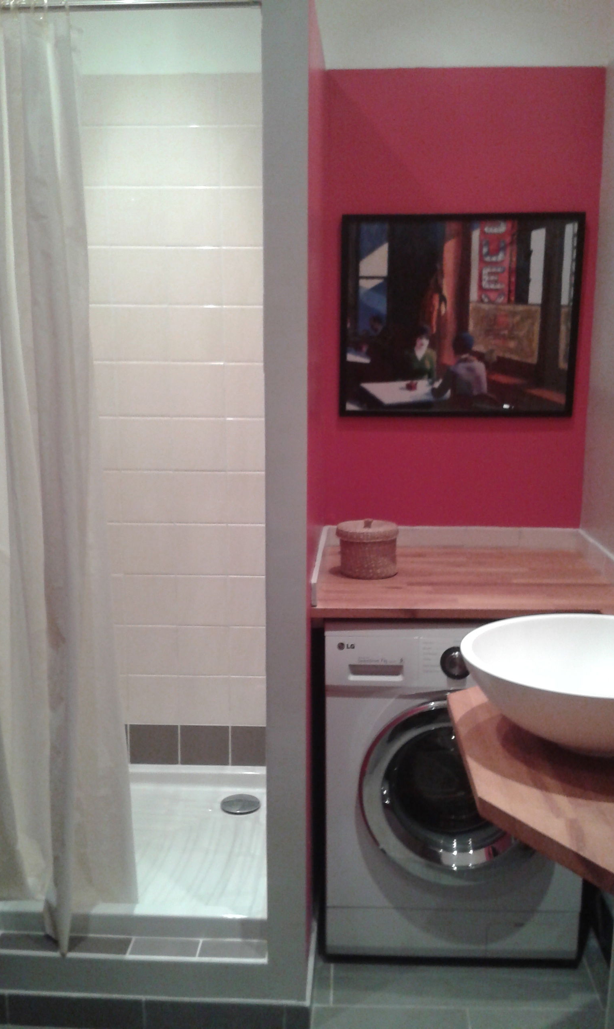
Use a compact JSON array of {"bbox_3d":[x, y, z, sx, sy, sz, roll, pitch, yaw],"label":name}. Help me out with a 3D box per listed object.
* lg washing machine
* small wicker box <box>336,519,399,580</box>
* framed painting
[{"bbox_3d":[0.357,0.622,2.268,0.600,0.855,0.585,0,10,2],"label":"lg washing machine"},{"bbox_3d":[0.159,0.082,2.251,0.162,0.142,0.162,0,10,2],"label":"small wicker box"},{"bbox_3d":[0.427,-0.555,2.423,0.663,0.555,0.025,0,10,2],"label":"framed painting"}]

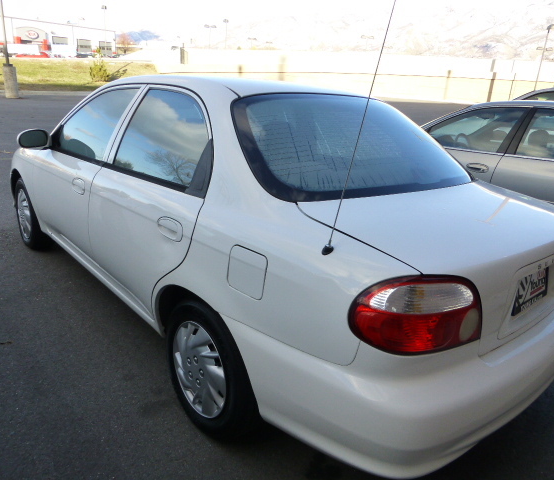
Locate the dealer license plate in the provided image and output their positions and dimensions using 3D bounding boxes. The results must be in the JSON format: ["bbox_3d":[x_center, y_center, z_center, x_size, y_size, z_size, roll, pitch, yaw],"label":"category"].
[{"bbox_3d":[0.878,0.174,1.531,0.305,0.152,0.015,-10,20,-41],"label":"dealer license plate"}]

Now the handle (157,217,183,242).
[{"bbox_3d":[-0.417,-0.041,1.739,0.040,0.088,0.185,-10,23,-41],"label":"handle"}]

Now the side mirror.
[{"bbox_3d":[-1.483,-0.618,2.714,0.195,0.125,0.115,-10,23,-41],"label":"side mirror"}]

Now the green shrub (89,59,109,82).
[{"bbox_3d":[-10.001,-9.550,25.000,1.150,1.350,1.150,-2,19,-21],"label":"green shrub"}]

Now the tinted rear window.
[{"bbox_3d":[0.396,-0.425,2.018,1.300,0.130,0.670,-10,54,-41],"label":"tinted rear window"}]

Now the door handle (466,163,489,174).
[{"bbox_3d":[1.625,-0.580,3.596,0.045,0.085,0.195,-10,23,-41],"label":"door handle"}]

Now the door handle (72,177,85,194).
[{"bbox_3d":[-1.093,-0.298,2.446,0.040,0.088,0.185,-10,23,-41],"label":"door handle"}]

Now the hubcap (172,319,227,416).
[{"bbox_3d":[-0.313,0.511,1.779,0.050,0.386,0.386,-10,23,-41],"label":"hubcap"}]

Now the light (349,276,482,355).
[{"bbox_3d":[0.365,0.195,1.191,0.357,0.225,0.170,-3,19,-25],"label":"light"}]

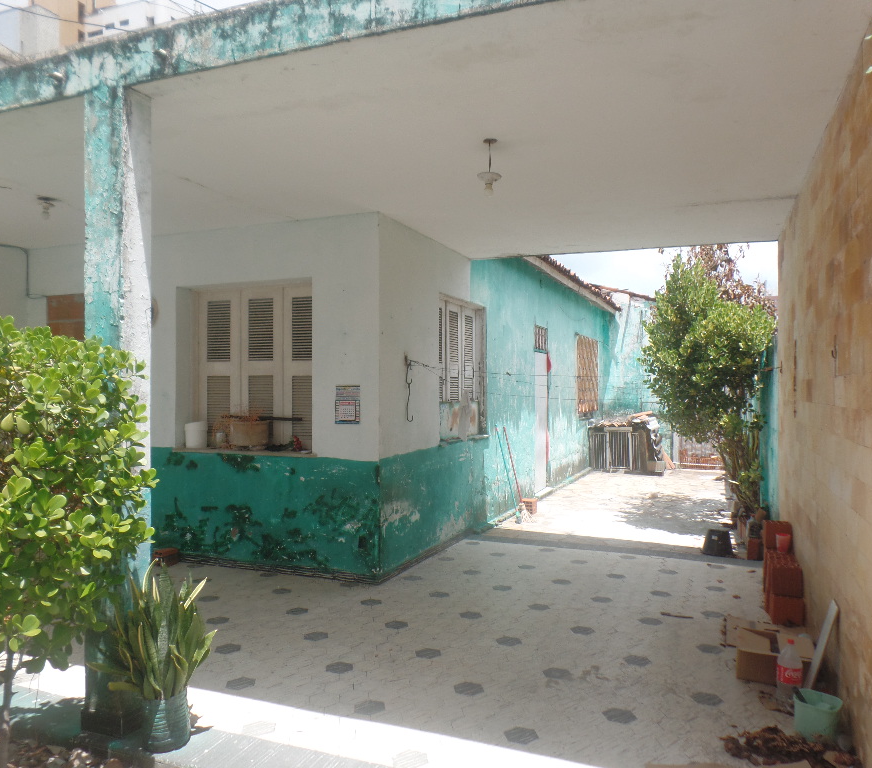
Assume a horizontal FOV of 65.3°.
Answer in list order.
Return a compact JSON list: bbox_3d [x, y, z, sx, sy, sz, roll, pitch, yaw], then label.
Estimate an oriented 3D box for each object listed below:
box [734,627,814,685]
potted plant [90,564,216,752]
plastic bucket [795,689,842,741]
[{"bbox_3d":[1.852,1.500,3.718,0.356,0.160,0.366,0,0,26],"label":"box"},{"bbox_3d":[-1.240,1.190,3.000,0.500,0.775,0.440,0,0,0],"label":"potted plant"},{"bbox_3d":[1.727,1.505,3.080,0.200,0.155,0.200,0,0,23],"label":"plastic bucket"}]

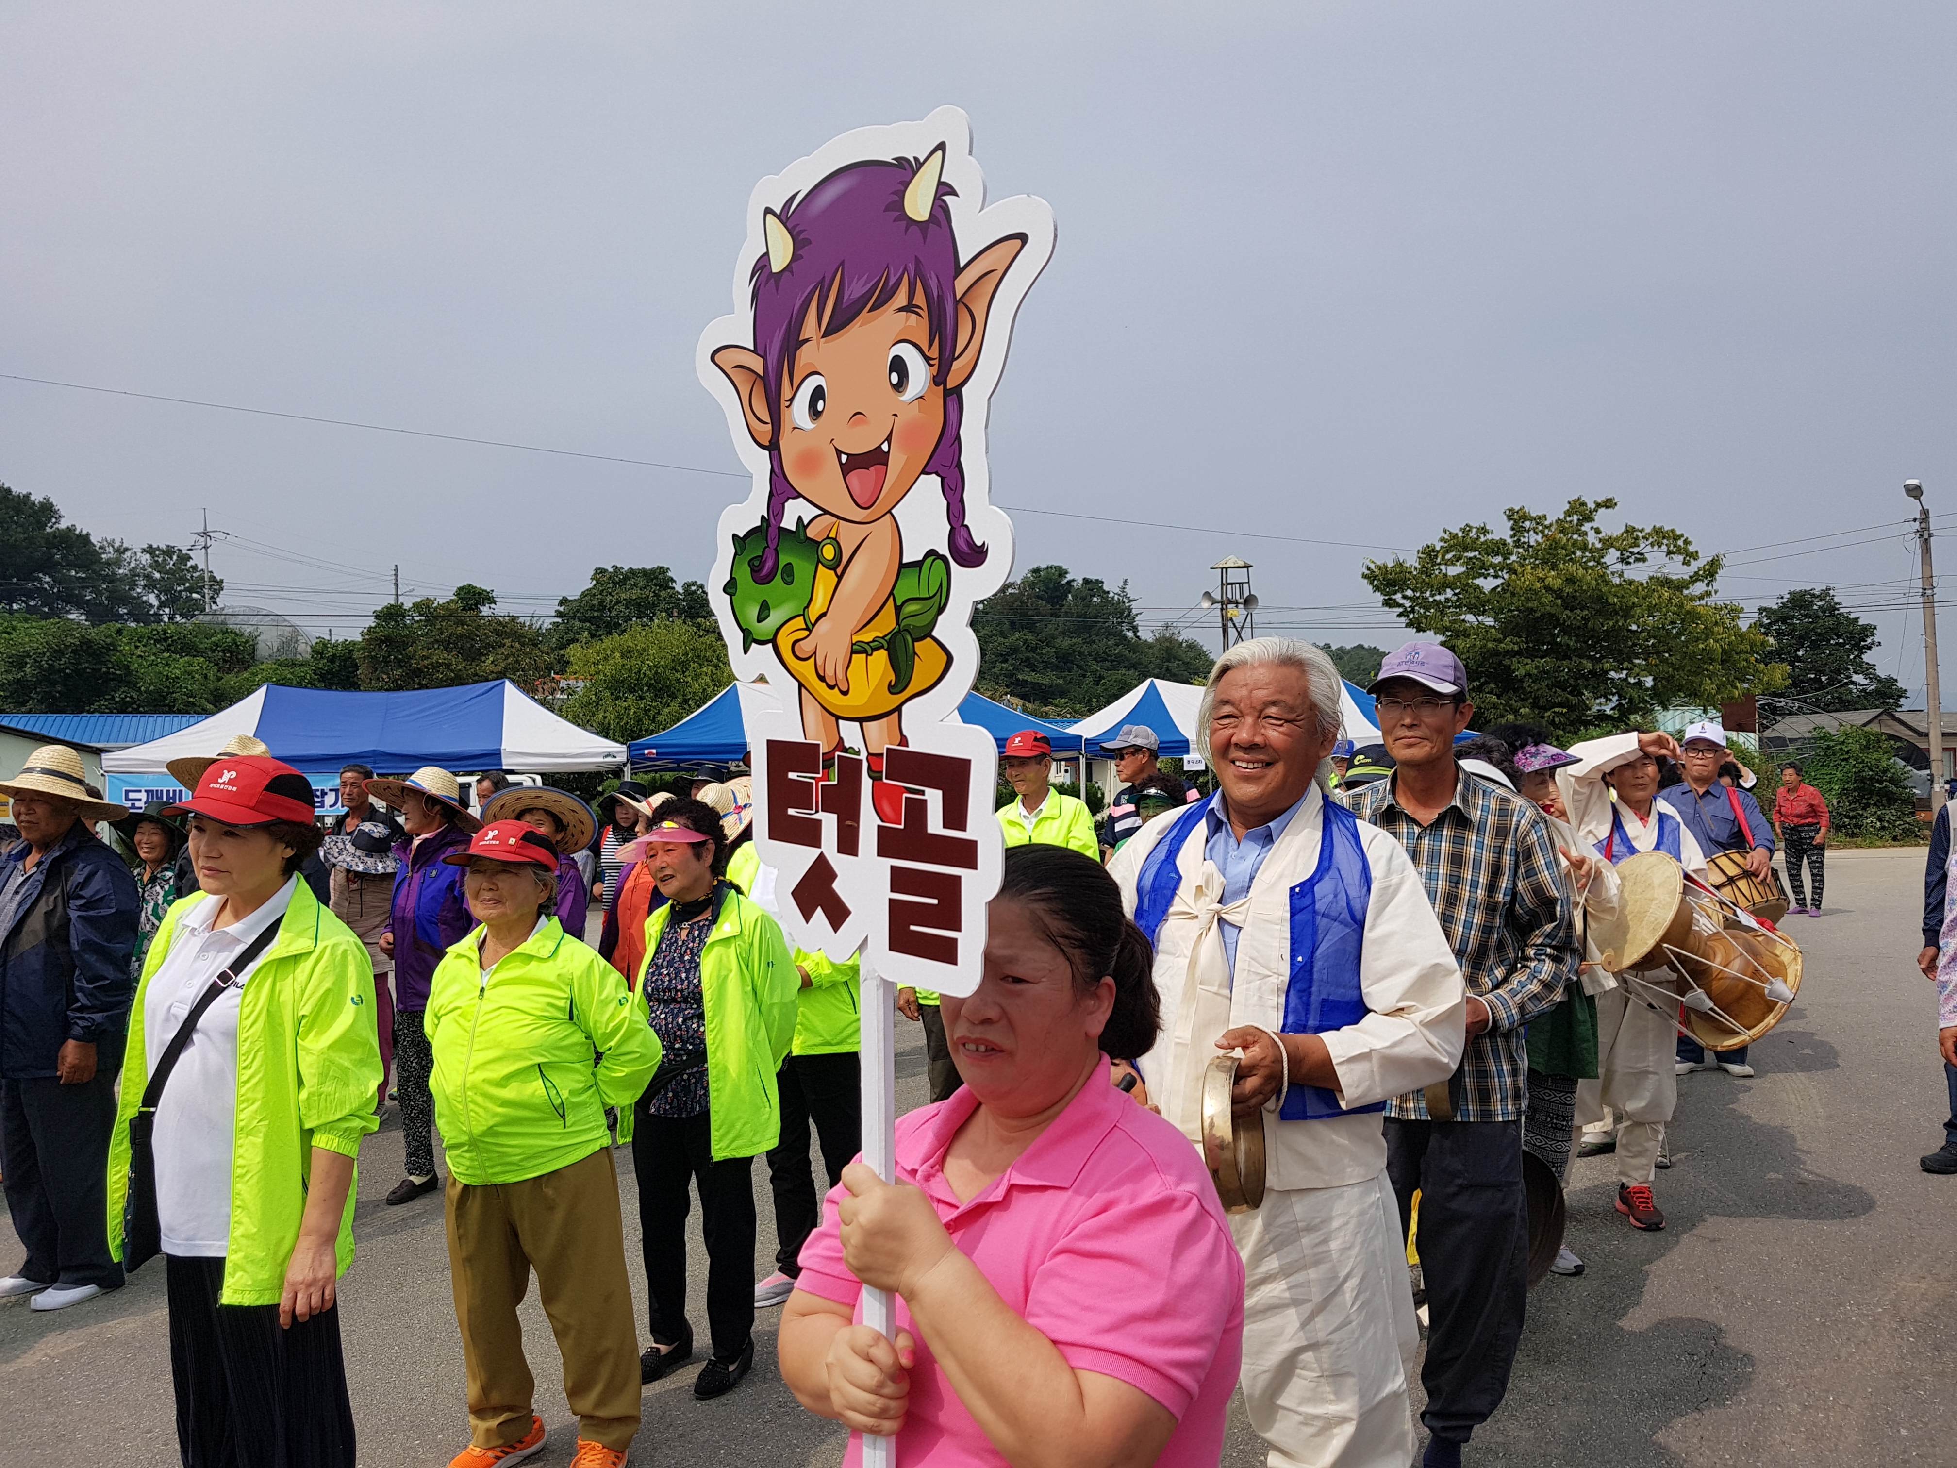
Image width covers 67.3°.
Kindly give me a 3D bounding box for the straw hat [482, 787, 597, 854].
[{"bbox_3d":[-1.506,0.253,5.084,0.420,0.140,0.420,-2,-35,9],"label":"straw hat"}]

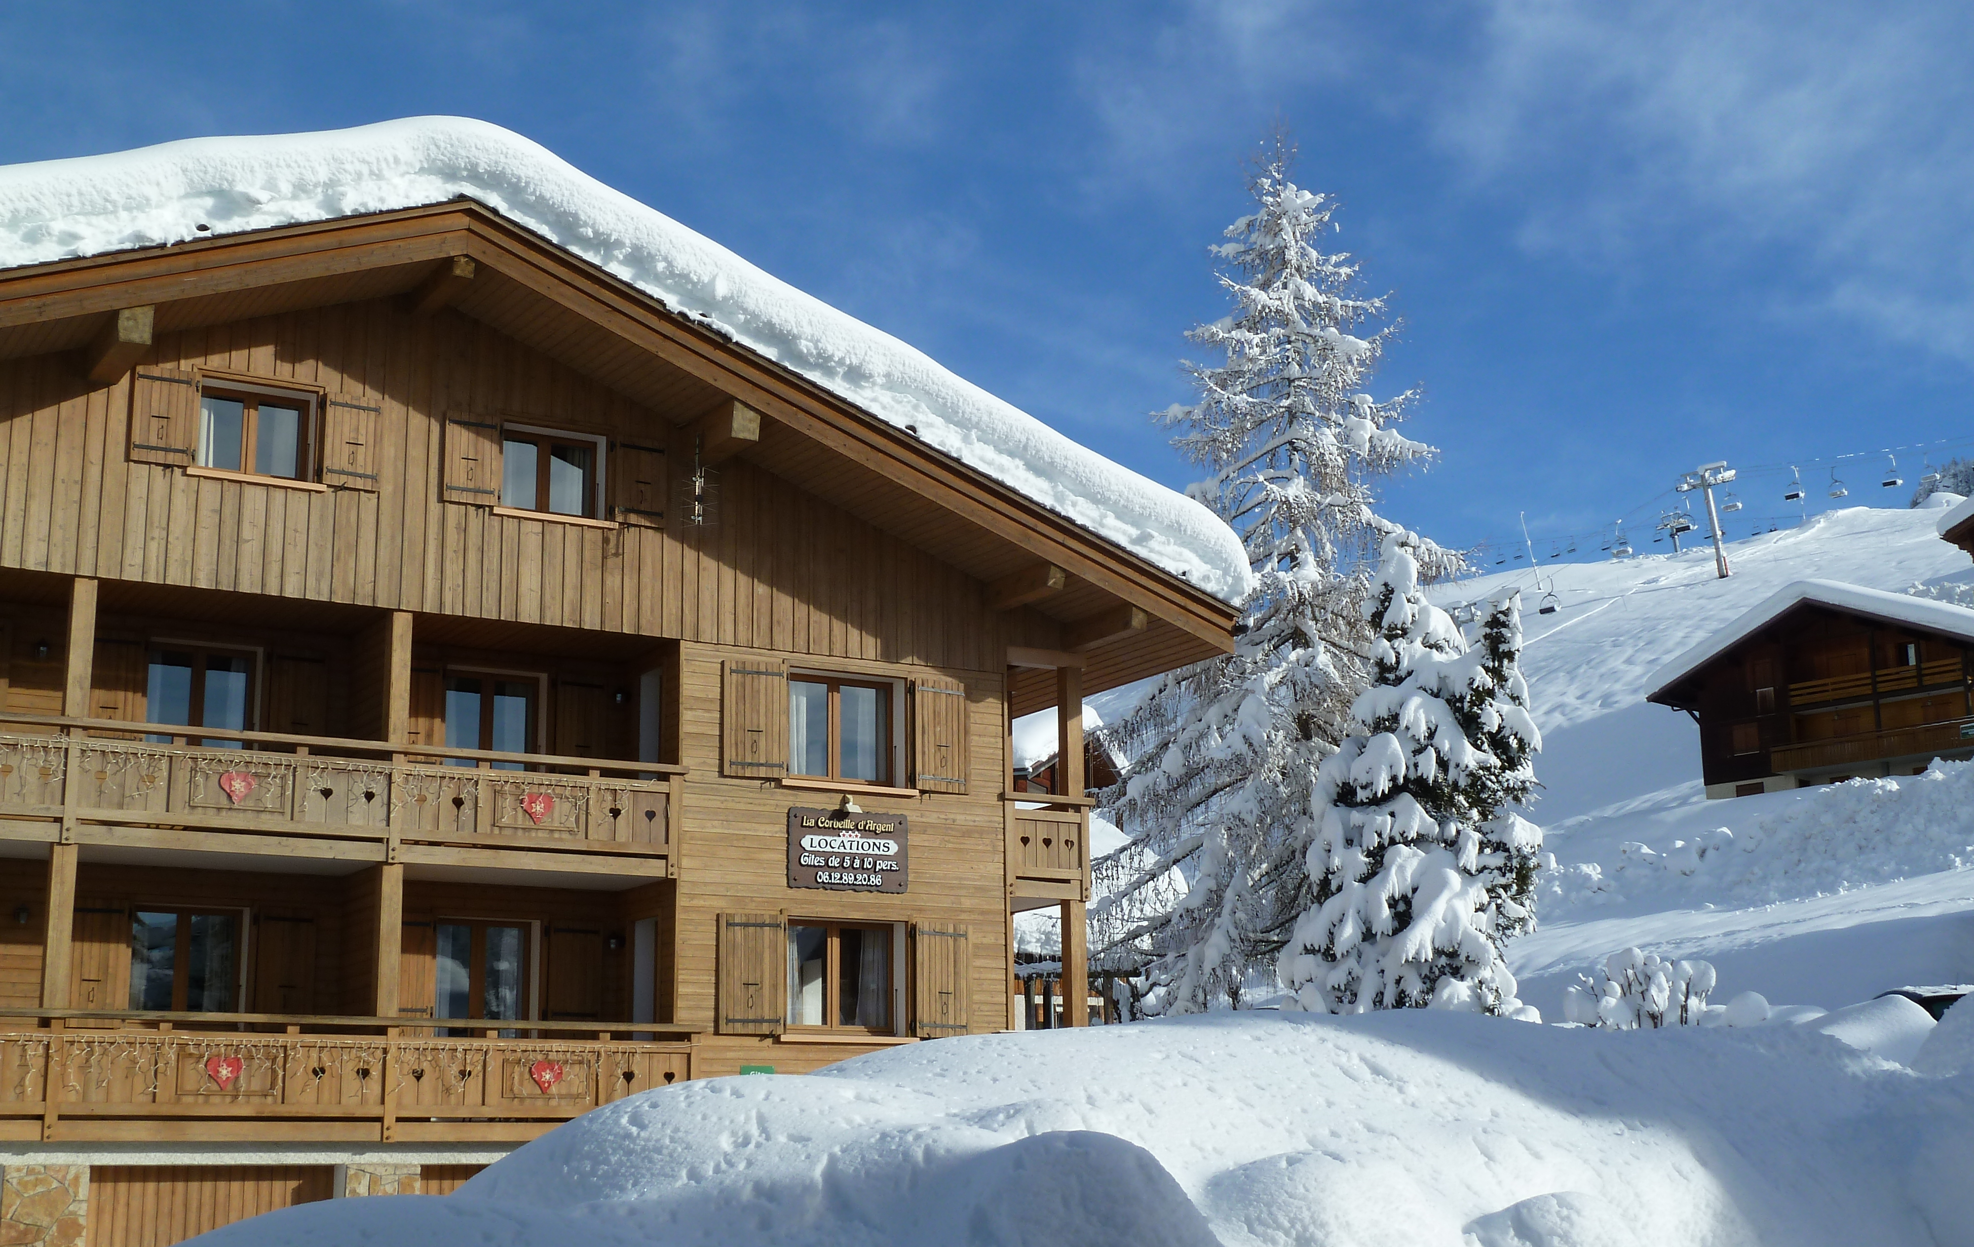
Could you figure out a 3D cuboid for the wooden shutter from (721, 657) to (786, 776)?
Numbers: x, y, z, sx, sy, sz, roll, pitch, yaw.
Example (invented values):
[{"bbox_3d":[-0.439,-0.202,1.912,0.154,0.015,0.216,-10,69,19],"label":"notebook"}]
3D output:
[{"bbox_3d":[-2.502,1.053,27.166,0.735,1.240,0.050,7,-15,-29],"label":"wooden shutter"}]

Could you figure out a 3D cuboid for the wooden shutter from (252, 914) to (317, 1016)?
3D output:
[{"bbox_3d":[-7.188,3.570,25.725,0.598,1.239,0.050,7,-15,-29],"label":"wooden shutter"}]

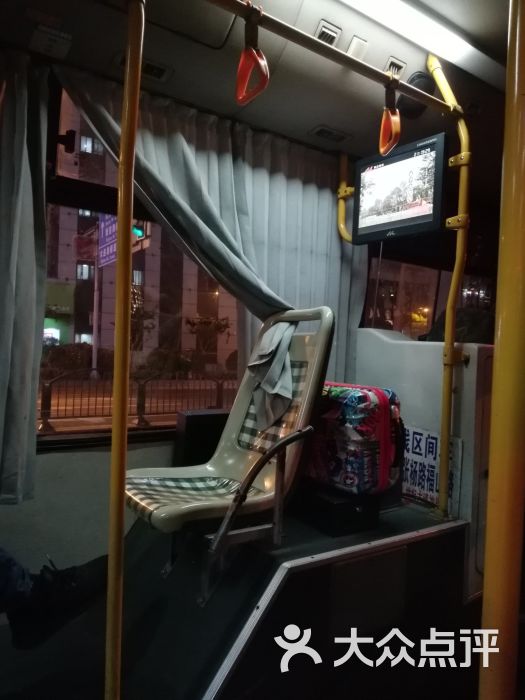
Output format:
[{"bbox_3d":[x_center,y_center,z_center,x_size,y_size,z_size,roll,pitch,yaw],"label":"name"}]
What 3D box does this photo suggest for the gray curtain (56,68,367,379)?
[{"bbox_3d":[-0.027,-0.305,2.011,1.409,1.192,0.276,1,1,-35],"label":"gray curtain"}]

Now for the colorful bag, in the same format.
[{"bbox_3d":[0.297,0.312,2.009,0.295,0.364,0.384,1,1,-35],"label":"colorful bag"}]

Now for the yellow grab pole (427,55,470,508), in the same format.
[{"bbox_3d":[0.690,-0.261,1.978,0.074,1.763,0.177,1,1,-35],"label":"yellow grab pole"}]

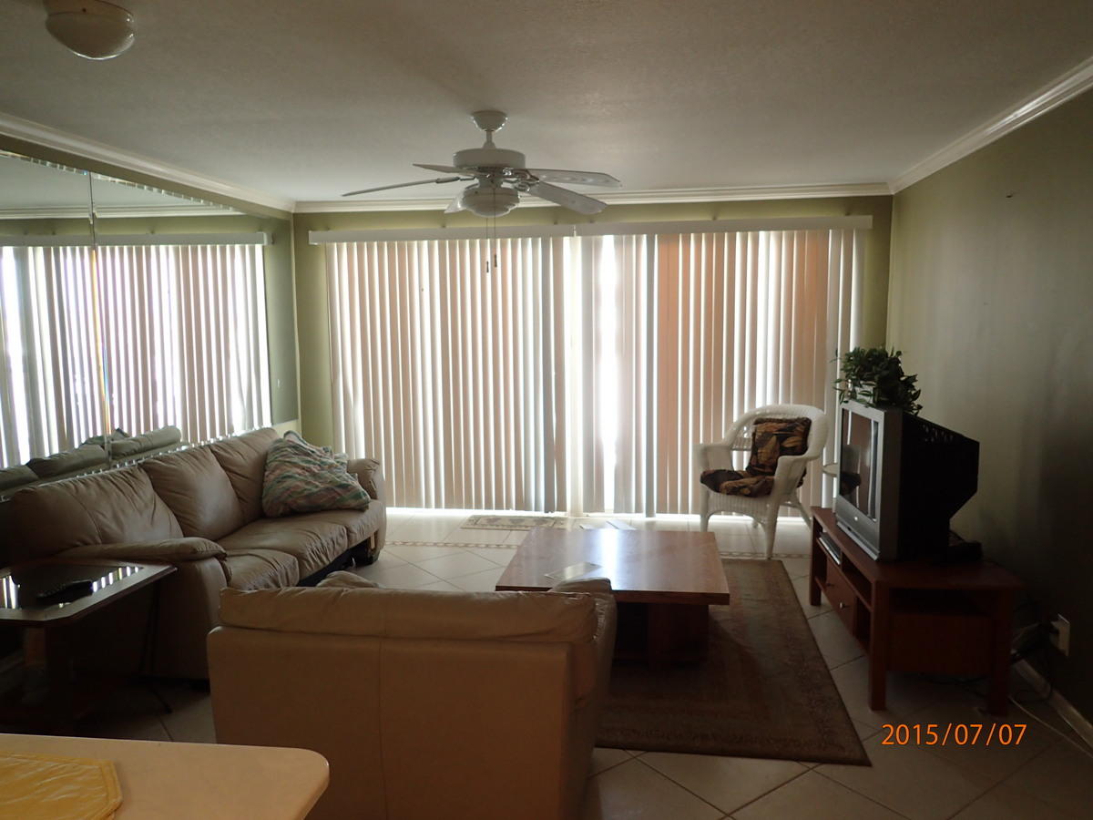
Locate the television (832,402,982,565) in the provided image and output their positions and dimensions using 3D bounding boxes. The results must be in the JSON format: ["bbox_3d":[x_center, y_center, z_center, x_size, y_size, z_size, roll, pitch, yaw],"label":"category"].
[{"bbox_3d":[1.586,0.273,3.438,0.460,0.610,0.660,0,7,6],"label":"television"}]

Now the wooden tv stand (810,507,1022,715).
[{"bbox_3d":[1.569,0.827,3.541,0.517,0.516,1.150,0,7,7],"label":"wooden tv stand"}]

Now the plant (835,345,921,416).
[{"bbox_3d":[1.579,-0.143,3.774,0.330,0.320,0.420,0,7,9],"label":"plant"}]

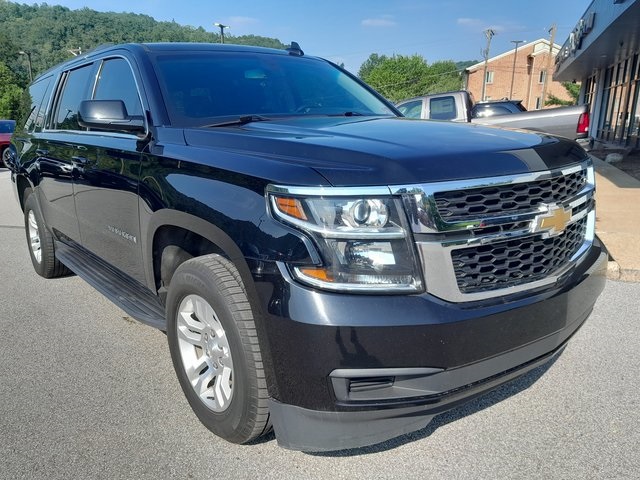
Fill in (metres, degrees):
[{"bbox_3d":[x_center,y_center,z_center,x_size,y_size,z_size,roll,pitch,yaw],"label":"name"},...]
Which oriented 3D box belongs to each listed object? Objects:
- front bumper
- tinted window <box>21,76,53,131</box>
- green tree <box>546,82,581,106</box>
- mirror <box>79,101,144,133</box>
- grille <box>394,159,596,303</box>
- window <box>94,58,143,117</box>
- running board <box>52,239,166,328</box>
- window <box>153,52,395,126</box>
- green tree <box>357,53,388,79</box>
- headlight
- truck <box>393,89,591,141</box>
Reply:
[{"bbox_3d":[0.731,0.249,2.100,2.000,0.640,0.570,-12,16,-38],"label":"front bumper"},{"bbox_3d":[-2.466,-1.133,4.324,0.160,0.410,1.550,-12,16,-38],"label":"tinted window"},{"bbox_3d":[15.889,-8.148,32.454,3.500,4.000,3.500,-1,13,0],"label":"green tree"},{"bbox_3d":[-0.936,-0.546,2.203,0.250,0.160,0.200,-12,16,-38],"label":"mirror"},{"bbox_3d":[0.823,-0.053,1.905,1.360,0.430,0.230,-12,16,-38],"label":"grille"},{"bbox_3d":[-1.035,-0.750,2.570,0.140,0.430,0.900,-12,16,-38],"label":"window"},{"bbox_3d":[-1.393,0.203,3.213,0.190,0.110,2.100,-12,16,-38],"label":"running board"},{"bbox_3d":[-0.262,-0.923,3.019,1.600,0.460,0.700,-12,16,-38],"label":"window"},{"bbox_3d":[7.159,-19.301,66.192,6.000,10.500,6.000,-1,13,0],"label":"green tree"},{"bbox_3d":[0.086,0.007,1.576,0.340,0.335,0.400,-12,16,-38],"label":"headlight"},{"bbox_3d":[2.769,-2.304,11.359,5.800,1.900,2.000,1,13,22],"label":"truck"}]

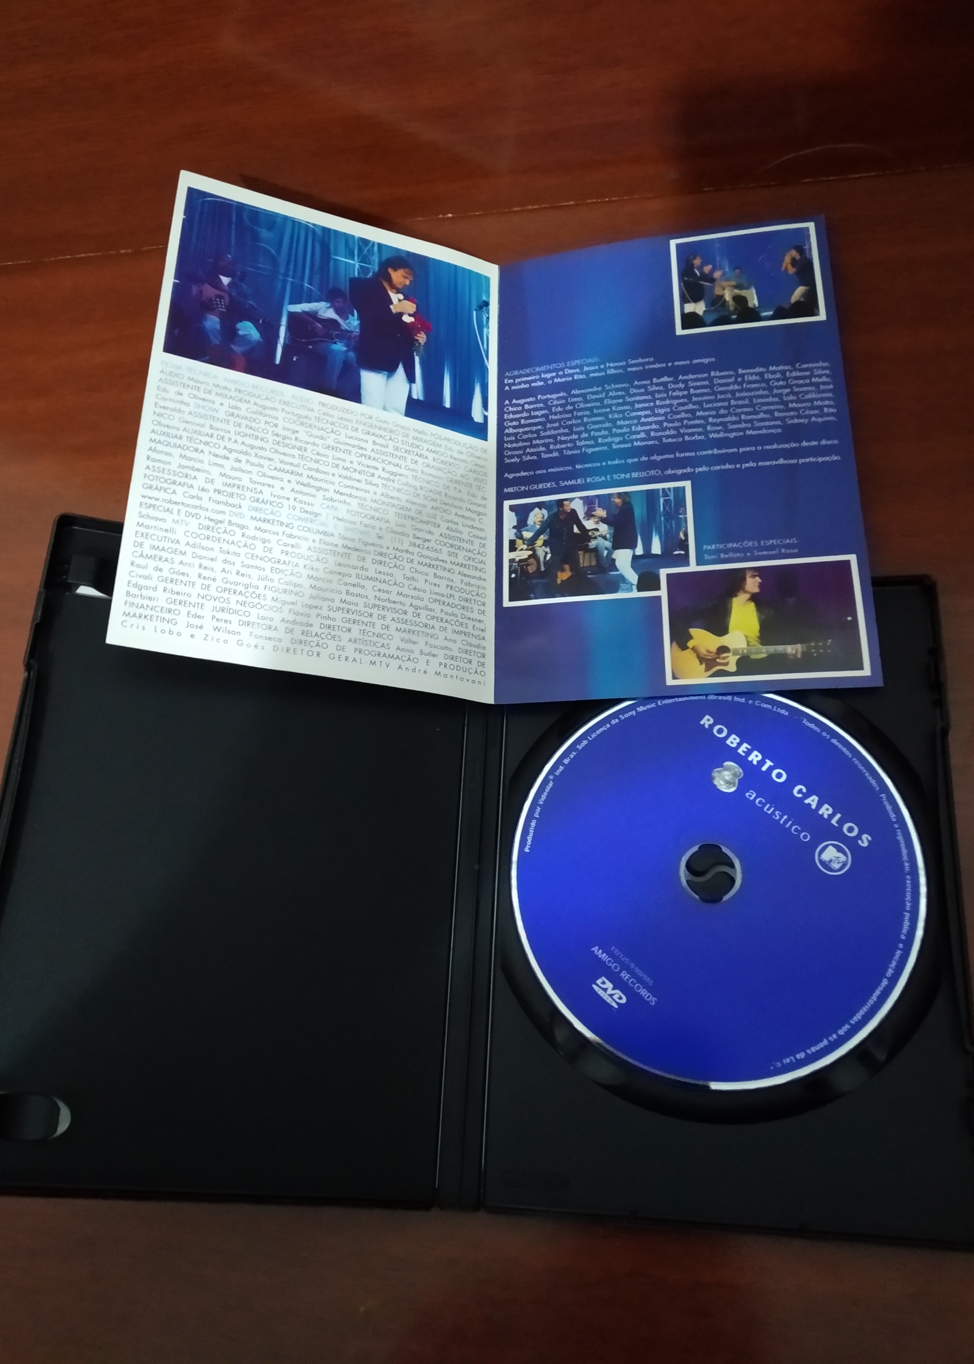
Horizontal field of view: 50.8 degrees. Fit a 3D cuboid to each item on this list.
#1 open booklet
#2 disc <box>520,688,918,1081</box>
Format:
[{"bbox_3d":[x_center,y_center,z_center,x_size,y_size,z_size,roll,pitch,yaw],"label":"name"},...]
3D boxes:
[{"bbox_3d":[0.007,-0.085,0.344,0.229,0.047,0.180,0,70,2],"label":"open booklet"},{"bbox_3d":[0.067,0.057,0.305,0.120,0.001,0.120,0,70,9],"label":"disc"}]

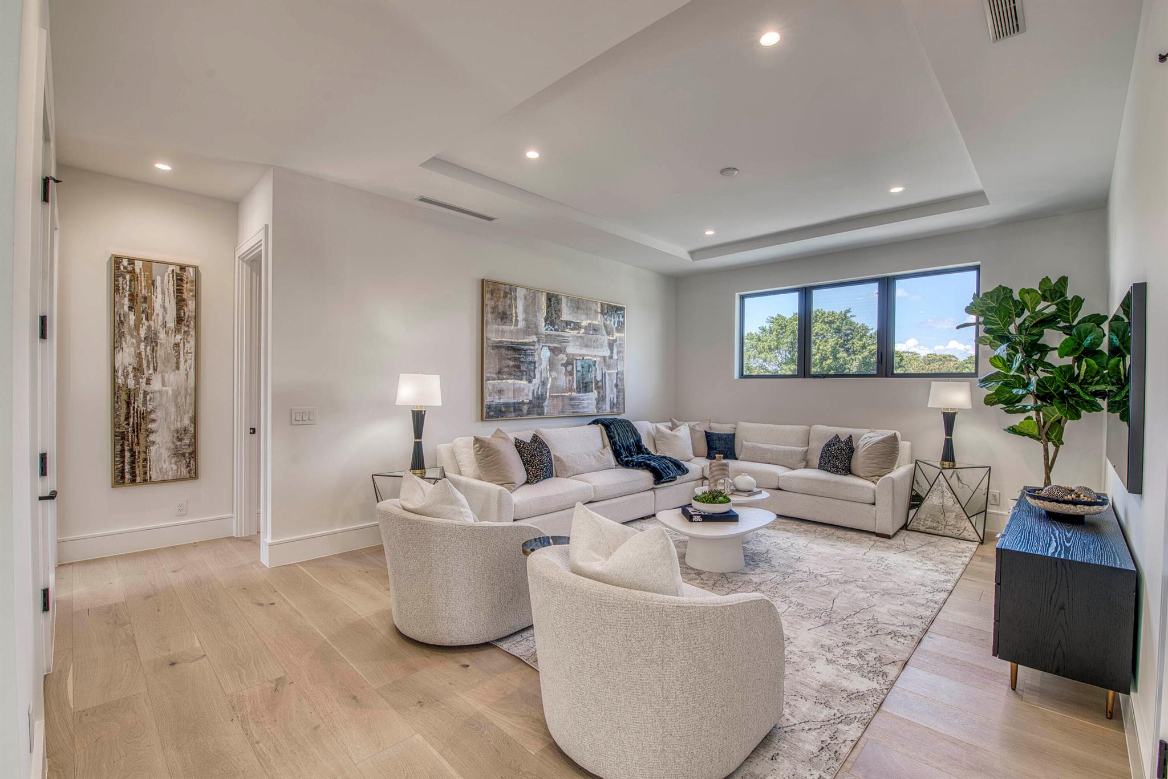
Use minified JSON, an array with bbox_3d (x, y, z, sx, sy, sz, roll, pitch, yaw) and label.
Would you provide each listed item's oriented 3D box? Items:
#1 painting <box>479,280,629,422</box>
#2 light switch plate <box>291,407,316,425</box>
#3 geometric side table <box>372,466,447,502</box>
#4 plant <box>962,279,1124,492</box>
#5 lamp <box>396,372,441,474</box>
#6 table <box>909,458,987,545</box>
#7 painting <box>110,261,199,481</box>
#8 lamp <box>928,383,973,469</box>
[{"bbox_3d":[-0.233,-0.376,5.474,0.045,1.360,2.106,1,1,45],"label":"painting"},{"bbox_3d":[-2.095,0.202,3.649,0.009,0.124,0.168,1,1,45],"label":"light switch plate"},{"bbox_3d":[-1.289,0.981,3.825,0.656,0.633,0.576,1,1,45],"label":"geometric side table"},{"bbox_3d":[3.583,0.212,3.947,0.894,2.270,0.840,1,1,45],"label":"plant"},{"bbox_3d":[-1.275,0.270,3.757,0.332,0.790,0.332,1,1,45],"label":"lamp"},{"bbox_3d":[3.398,1.022,4.550,0.576,0.633,0.656,1,1,45],"label":"table"},{"bbox_3d":[-3.400,-0.135,3.875,0.045,1.760,0.512,1,1,45],"label":"painting"},{"bbox_3d":[3.367,0.311,4.487,0.332,0.790,0.332,1,1,45],"label":"lamp"}]

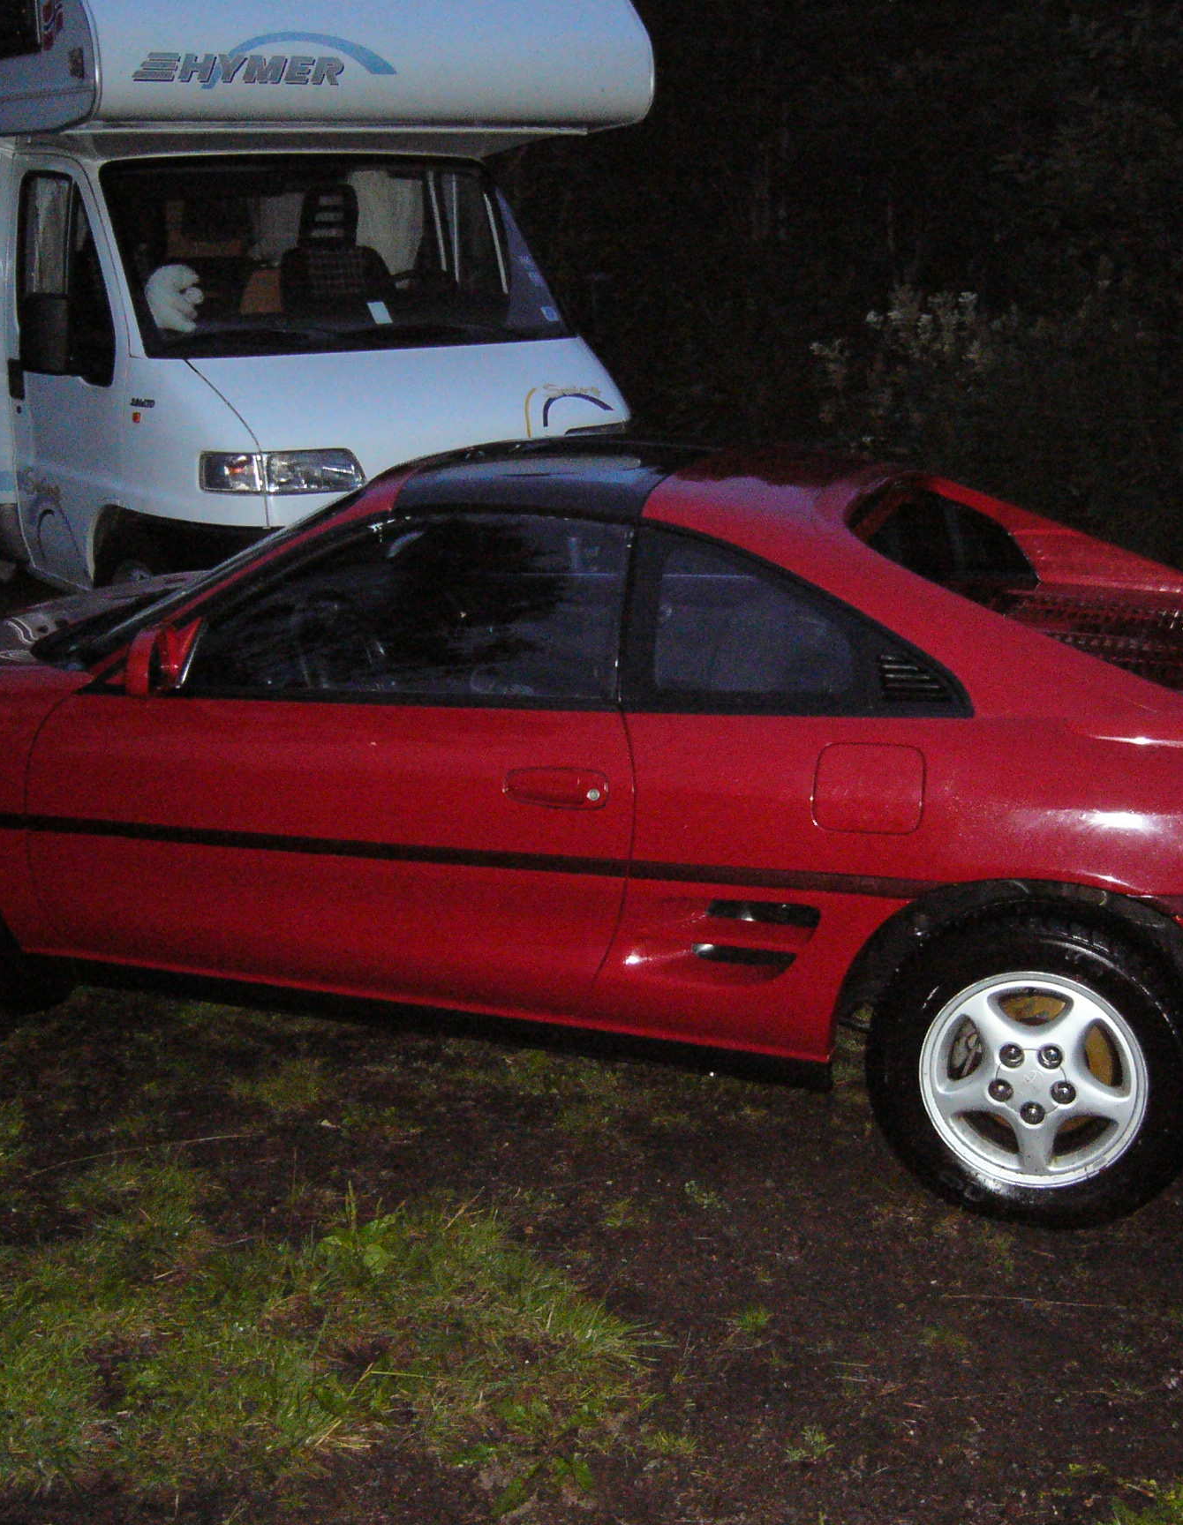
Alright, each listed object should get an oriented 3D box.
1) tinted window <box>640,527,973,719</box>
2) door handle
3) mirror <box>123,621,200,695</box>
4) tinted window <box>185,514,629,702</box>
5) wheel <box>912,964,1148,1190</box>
[{"bbox_3d":[0.356,-0.228,3.603,0.625,0.343,0.080,5,-6,18],"label":"tinted window"},{"bbox_3d":[-0.058,0.046,3.662,0.200,0.078,0.045,5,14,18],"label":"door handle"},{"bbox_3d":[-0.801,-0.194,3.834,0.118,0.138,0.180,5,14,18],"label":"mirror"},{"bbox_3d":[-0.330,-0.274,3.826,0.855,0.385,0.080,5,-6,18],"label":"tinted window"},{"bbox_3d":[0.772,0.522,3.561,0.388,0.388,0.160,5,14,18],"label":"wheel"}]

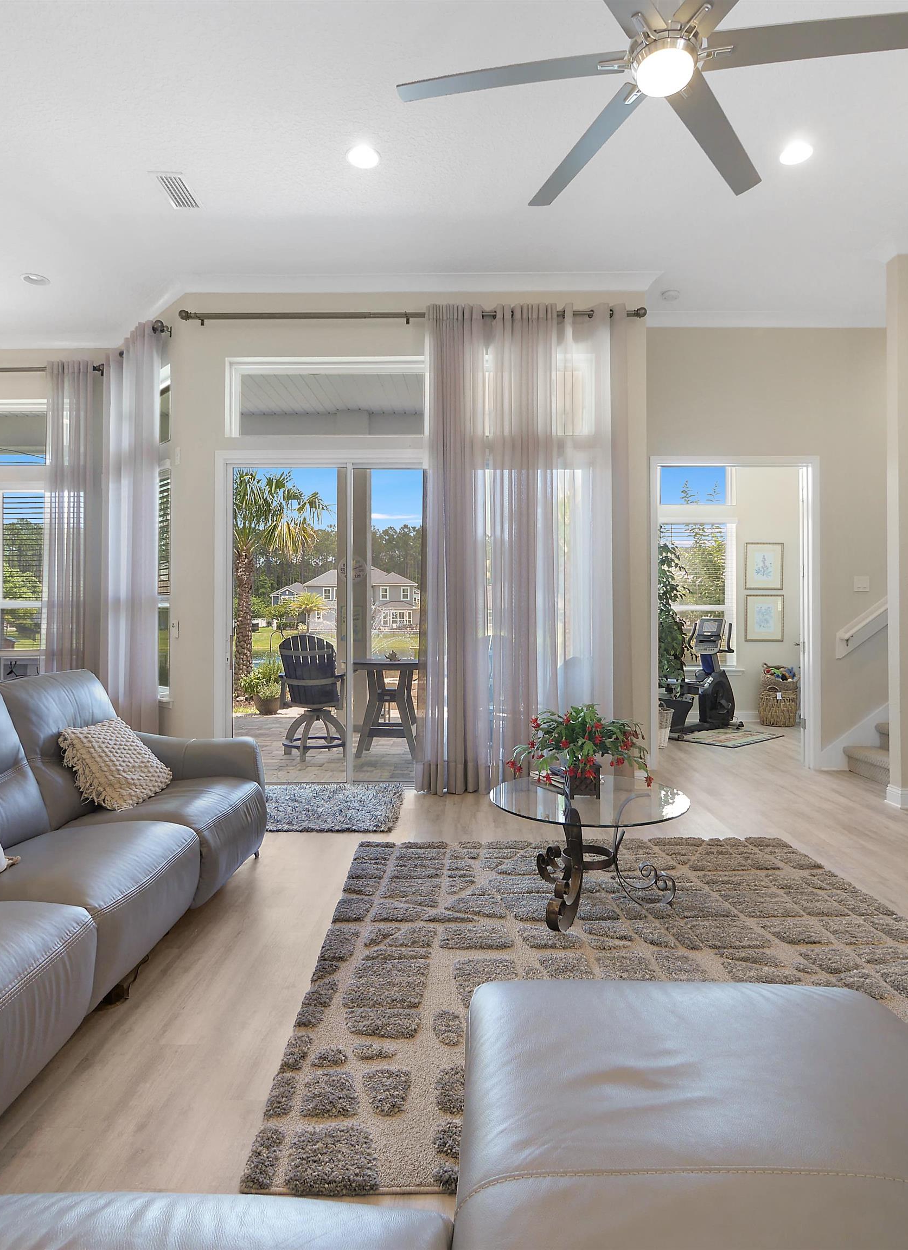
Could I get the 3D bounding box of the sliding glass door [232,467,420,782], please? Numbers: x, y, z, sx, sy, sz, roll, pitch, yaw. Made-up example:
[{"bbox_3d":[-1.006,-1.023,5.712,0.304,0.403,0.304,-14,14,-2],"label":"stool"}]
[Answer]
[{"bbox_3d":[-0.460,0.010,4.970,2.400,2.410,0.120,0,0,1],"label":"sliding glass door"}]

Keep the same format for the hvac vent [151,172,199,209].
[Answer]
[{"bbox_3d":[-1.599,-2.504,3.892,0.195,0.020,0.340,0,0,1],"label":"hvac vent"}]

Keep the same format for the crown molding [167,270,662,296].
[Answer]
[{"bbox_3d":[-0.265,-2.480,4.880,3.500,0.110,0.110,0,0,1],"label":"crown molding"}]

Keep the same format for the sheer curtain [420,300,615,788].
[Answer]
[{"bbox_3d":[0.473,-0.557,4.769,1.455,3.446,0.170,0,0,1],"label":"sheer curtain"}]

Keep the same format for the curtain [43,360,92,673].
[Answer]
[{"bbox_3d":[-3.320,-0.550,5.820,0.470,3.480,0.130,0,0,1],"label":"curtain"}]

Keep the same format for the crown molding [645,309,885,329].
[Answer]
[{"bbox_3d":[2.500,-2.454,5.458,1.994,0.110,0.110,0,0,1],"label":"crown molding"}]

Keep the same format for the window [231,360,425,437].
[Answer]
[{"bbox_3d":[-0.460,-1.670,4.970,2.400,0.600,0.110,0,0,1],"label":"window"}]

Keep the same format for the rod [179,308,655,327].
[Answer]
[{"bbox_3d":[-0.309,-2.197,4.816,3.351,0.100,0.130,0,0,1],"label":"rod"}]

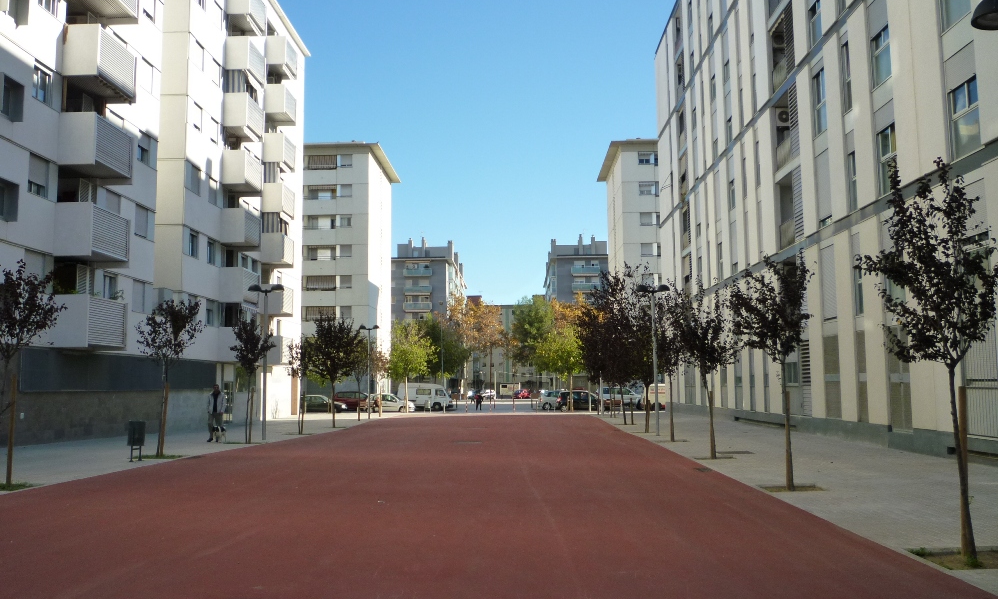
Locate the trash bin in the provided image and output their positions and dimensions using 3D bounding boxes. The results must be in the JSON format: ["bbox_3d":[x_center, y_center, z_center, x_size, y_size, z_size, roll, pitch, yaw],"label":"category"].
[{"bbox_3d":[-8.231,3.211,19.012,0.370,0.912,0.410,-3,-6,19],"label":"trash bin"}]

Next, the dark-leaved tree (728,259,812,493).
[{"bbox_3d":[4.188,1.078,12.906,1.276,3.644,1.300,-1,-6,1],"label":"dark-leaved tree"}]

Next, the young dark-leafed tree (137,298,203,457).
[{"bbox_3d":[-8.361,1.953,21.161,1.600,3.980,1.500,-1,-6,2],"label":"young dark-leafed tree"}]

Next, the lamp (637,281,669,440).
[{"bbox_3d":[4.904,1.930,26.658,1.051,4.851,0.400,-1,-6,1],"label":"lamp"}]

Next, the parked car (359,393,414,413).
[{"bbox_3d":[-7.996,7.685,61.800,3.600,1.430,1.640,-1,-6,2],"label":"parked car"}]

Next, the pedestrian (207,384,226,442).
[{"bbox_3d":[-8.917,3.592,26.401,0.600,1.809,0.420,0,-6,-7],"label":"pedestrian"}]

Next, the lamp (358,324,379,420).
[{"bbox_3d":[-6.688,3.740,43.247,0.980,4.875,0.380,-1,-6,2],"label":"lamp"}]

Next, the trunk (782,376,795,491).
[{"bbox_3d":[4.414,2.047,12.848,0.160,1.752,0.150,-1,-6,2],"label":"trunk"}]

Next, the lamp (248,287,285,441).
[{"bbox_3d":[-7.561,2.007,27.063,1.150,5.070,0.450,-1,-6,2],"label":"lamp"}]

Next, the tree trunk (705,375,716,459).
[{"bbox_3d":[4.733,2.628,18.685,0.250,1.854,0.220,-1,-6,2],"label":"tree trunk"}]

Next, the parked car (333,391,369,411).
[{"bbox_3d":[-10.625,7.908,64.924,4.200,1.495,1.750,-1,-6,2],"label":"parked car"}]

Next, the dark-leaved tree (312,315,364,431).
[{"bbox_3d":[-6.823,2.964,34.976,2.200,4.777,2.100,-1,-6,2],"label":"dark-leaved tree"}]

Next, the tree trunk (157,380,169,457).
[{"bbox_3d":[-8.241,2.904,20.482,0.292,1.880,0.220,-1,-6,1],"label":"tree trunk"}]

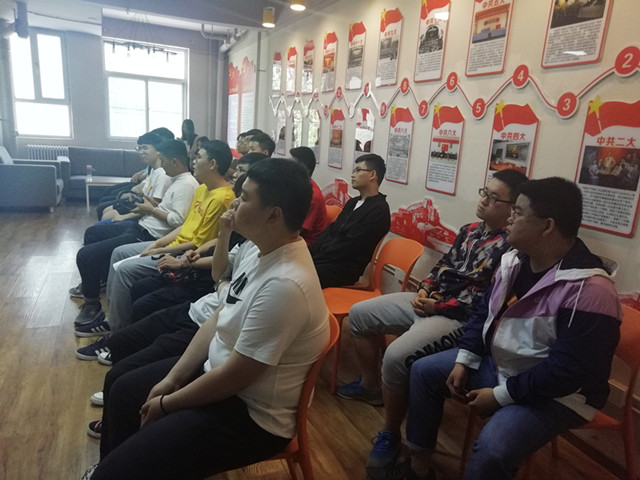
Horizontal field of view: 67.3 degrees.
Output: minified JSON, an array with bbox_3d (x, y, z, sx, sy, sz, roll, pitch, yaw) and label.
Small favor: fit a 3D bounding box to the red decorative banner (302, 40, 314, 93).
[{"bbox_3d":[-0.135,-1.919,5.330,0.030,0.570,0.310,-2,14,-23],"label":"red decorative banner"}]

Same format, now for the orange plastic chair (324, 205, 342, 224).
[{"bbox_3d":[-0.116,0.126,3.846,0.505,0.798,0.444,1,13,-13],"label":"orange plastic chair"}]

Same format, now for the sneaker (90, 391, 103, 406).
[{"bbox_3d":[-1.010,0.750,2.445,0.285,0.110,0.105,-2,14,-23],"label":"sneaker"}]

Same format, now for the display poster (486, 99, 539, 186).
[{"bbox_3d":[1.028,-0.467,2.614,0.020,0.571,0.316,-2,14,-22],"label":"display poster"}]

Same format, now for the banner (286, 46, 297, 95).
[{"bbox_3d":[-0.356,-2.054,5.848,0.030,0.570,0.310,-2,14,-23],"label":"banner"}]

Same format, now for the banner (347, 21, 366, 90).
[{"bbox_3d":[0.307,-1.649,4.293,0.030,0.570,0.310,-2,14,-23],"label":"banner"}]

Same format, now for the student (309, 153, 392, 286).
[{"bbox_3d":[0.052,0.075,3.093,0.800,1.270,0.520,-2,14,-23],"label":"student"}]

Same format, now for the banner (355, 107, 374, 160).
[{"bbox_3d":[0.374,-0.866,4.188,0.030,0.570,0.310,-2,14,-23],"label":"banner"}]

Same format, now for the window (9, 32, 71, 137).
[{"bbox_3d":[-4.751,-2.612,8.194,0.884,1.732,0.122,-2,14,-22],"label":"window"}]

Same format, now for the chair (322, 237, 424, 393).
[{"bbox_3d":[0.281,0.409,2.729,0.505,0.798,0.444,3,13,-6],"label":"chair"}]

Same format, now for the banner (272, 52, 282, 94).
[{"bbox_3d":[-0.587,-2.215,6.443,0.020,0.561,0.316,-2,14,-22],"label":"banner"}]

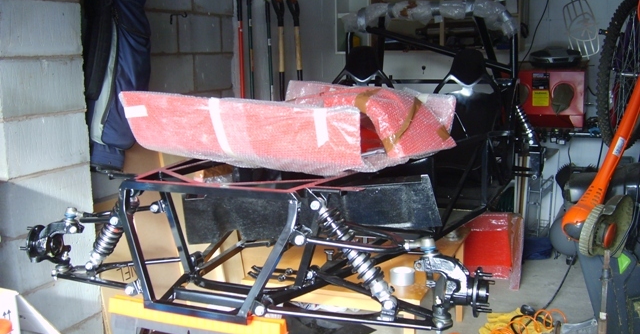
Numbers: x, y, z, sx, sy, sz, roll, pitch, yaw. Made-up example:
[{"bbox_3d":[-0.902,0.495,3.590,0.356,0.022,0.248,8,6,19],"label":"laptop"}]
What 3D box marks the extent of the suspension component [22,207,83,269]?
[{"bbox_3d":[-0.913,0.241,2.219,0.220,0.215,0.150,4,11,23],"label":"suspension component"}]

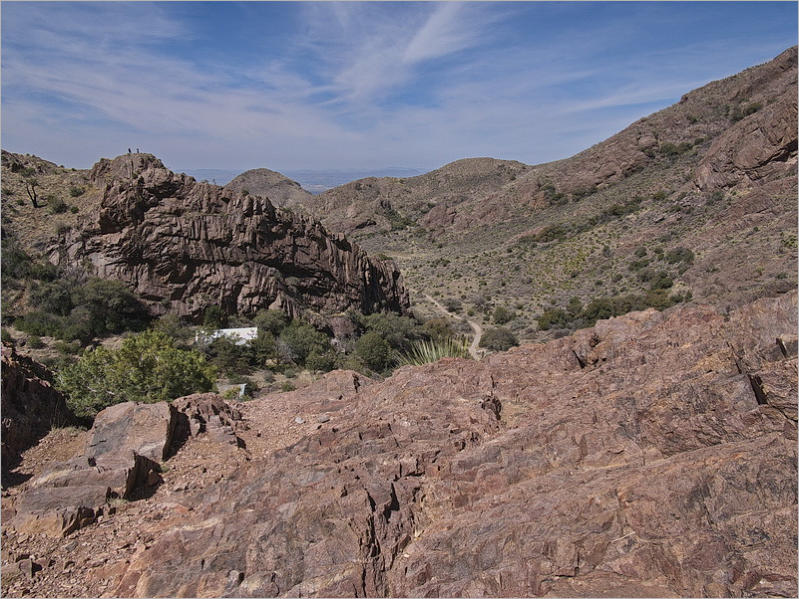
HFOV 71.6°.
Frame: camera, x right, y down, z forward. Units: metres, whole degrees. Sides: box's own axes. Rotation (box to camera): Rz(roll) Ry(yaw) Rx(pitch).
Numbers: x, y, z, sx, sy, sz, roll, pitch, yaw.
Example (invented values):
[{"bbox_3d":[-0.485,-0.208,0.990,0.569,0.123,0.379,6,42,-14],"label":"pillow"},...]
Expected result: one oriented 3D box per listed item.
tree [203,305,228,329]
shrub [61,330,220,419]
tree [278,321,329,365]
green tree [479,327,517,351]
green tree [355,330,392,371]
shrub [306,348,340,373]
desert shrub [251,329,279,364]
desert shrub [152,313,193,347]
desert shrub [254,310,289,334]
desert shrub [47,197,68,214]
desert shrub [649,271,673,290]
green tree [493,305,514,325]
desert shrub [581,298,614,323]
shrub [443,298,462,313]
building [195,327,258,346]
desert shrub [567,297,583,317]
[{"bbox_3d":[-43.180,4.580,130.000,6.100,6.470,5.490,0,13,0],"label":"tree"},{"bbox_3d":[-14.720,4.420,31.000,8.950,5.100,8.060,0,13,0],"label":"shrub"},{"bbox_3d":[-17.680,7.920,102.000,9.020,7.700,8.570,0,14,0],"label":"tree"},{"bbox_3d":[25.380,10.250,142.000,10.250,6.330,9.230,0,13,0],"label":"green tree"},{"bbox_3d":[-4.550,9.110,97.000,6.520,6.990,6.200,0,14,0],"label":"green tree"},{"bbox_3d":[-13.170,10.570,96.000,5.770,3.950,5.490,0,14,0],"label":"shrub"},{"bbox_3d":[-27.300,9.500,112.000,5.660,6.920,5.100,0,13,0],"label":"desert shrub"},{"bbox_3d":[-47.540,6.700,116.000,8.380,7.560,7.540,0,13,0],"label":"desert shrub"},{"bbox_3d":[-26.340,4.730,114.000,6.860,5.470,6.510,0,14,0],"label":"desert shrub"},{"bbox_3d":[-95.700,-26.300,155.000,6.160,4.790,5.540,0,13,0],"label":"desert shrub"},{"bbox_3d":[77.750,-5.660,165.000,7.010,5.660,6.660,0,14,0],"label":"desert shrub"},{"bbox_3d":[28.540,4.120,152.000,5.920,5.210,5.620,0,14,0],"label":"green tree"},{"bbox_3d":[53.620,2.980,150.000,9.020,6.170,8.570,0,14,0],"label":"desert shrub"},{"bbox_3d":[19.620,2.220,205.000,7.400,4.920,6.660,0,13,0],"label":"shrub"},{"bbox_3d":[-38.100,8.480,122.000,13.500,4.600,7.000,-4,14,-17],"label":"building"},{"bbox_3d":[49.290,1.970,156.000,4.420,5.350,4.200,0,14,0],"label":"desert shrub"}]

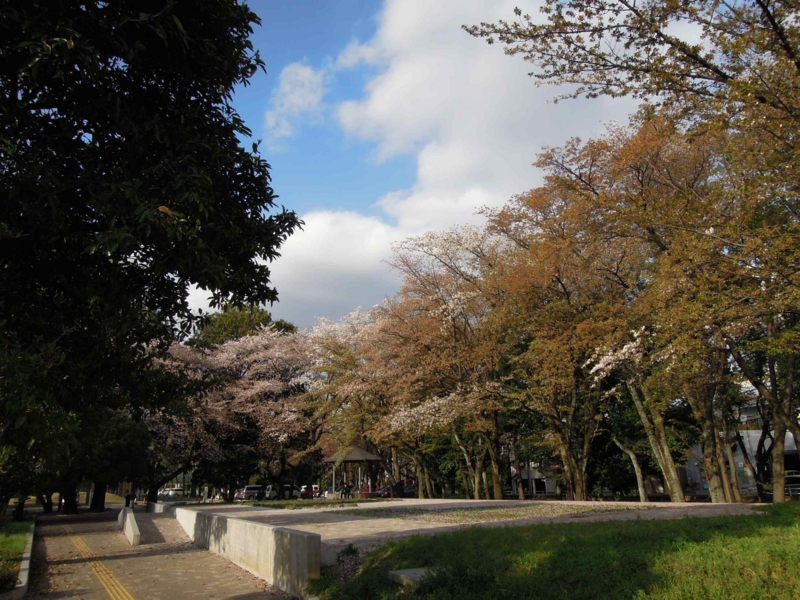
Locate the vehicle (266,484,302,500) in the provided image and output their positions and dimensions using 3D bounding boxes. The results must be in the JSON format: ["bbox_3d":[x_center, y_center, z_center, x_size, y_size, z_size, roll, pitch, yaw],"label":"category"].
[{"bbox_3d":[-15.440,25.670,73.700,4.700,1.990,1.710,11,-22,-33],"label":"vehicle"}]

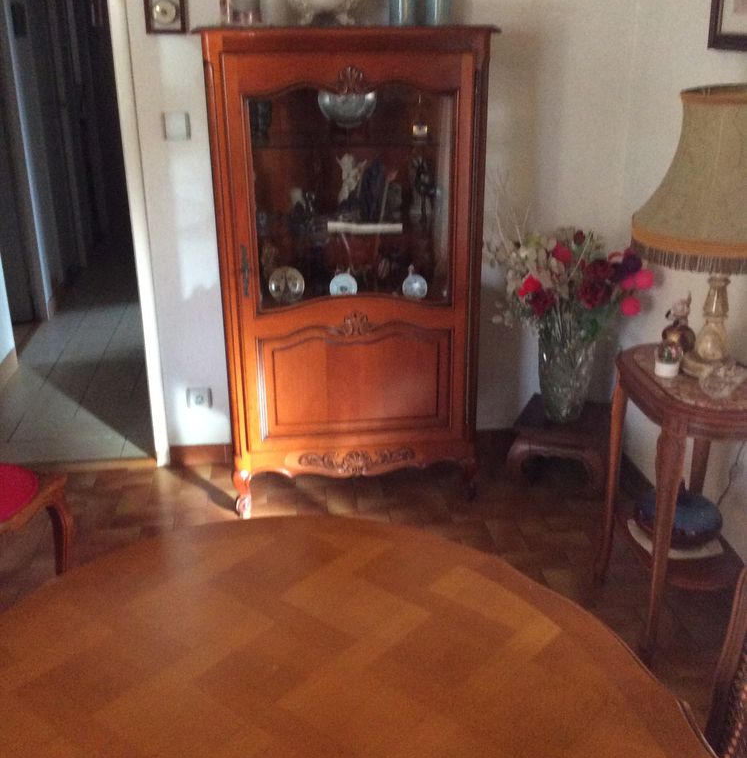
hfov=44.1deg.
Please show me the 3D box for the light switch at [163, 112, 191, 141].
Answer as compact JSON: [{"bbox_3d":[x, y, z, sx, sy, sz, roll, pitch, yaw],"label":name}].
[{"bbox_3d":[-0.615,-0.790,2.893,0.082,0.086,0.016,-3,22,-7],"label":"light switch"}]

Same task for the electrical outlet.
[{"bbox_3d":[-0.608,0.069,3.237,0.082,0.081,0.016,-3,22,-7],"label":"electrical outlet"}]

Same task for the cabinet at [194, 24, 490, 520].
[{"bbox_3d":[-0.085,-0.329,2.937,0.829,1.485,0.390,-3,22,-7],"label":"cabinet"}]

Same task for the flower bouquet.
[{"bbox_3d":[0.620,-0.171,3.049,0.503,0.681,0.424,-3,22,-7],"label":"flower bouquet"}]

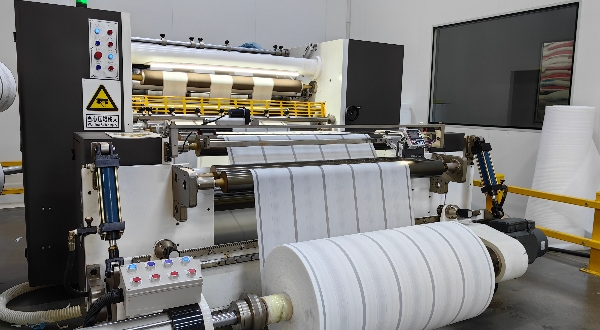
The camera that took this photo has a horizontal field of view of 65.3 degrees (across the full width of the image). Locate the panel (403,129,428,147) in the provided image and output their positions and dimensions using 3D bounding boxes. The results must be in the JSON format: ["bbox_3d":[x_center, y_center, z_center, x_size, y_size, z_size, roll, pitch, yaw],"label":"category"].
[{"bbox_3d":[0.706,-0.160,2.915,0.121,0.121,0.051,-3,-23,-31],"label":"panel"}]

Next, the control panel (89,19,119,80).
[{"bbox_3d":[-1.167,-0.688,2.799,0.165,0.345,0.041,-3,8,-31],"label":"control panel"}]

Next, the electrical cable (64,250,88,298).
[{"bbox_3d":[-1.003,0.491,2.101,0.097,0.205,0.061,-3,8,-31],"label":"electrical cable"}]

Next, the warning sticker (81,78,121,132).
[{"bbox_3d":[-1.197,-0.362,2.842,0.217,0.306,0.004,-3,8,-31],"label":"warning sticker"}]

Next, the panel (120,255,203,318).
[{"bbox_3d":[-0.521,0.458,1.787,0.279,0.152,0.135,-3,22,-31],"label":"panel"}]

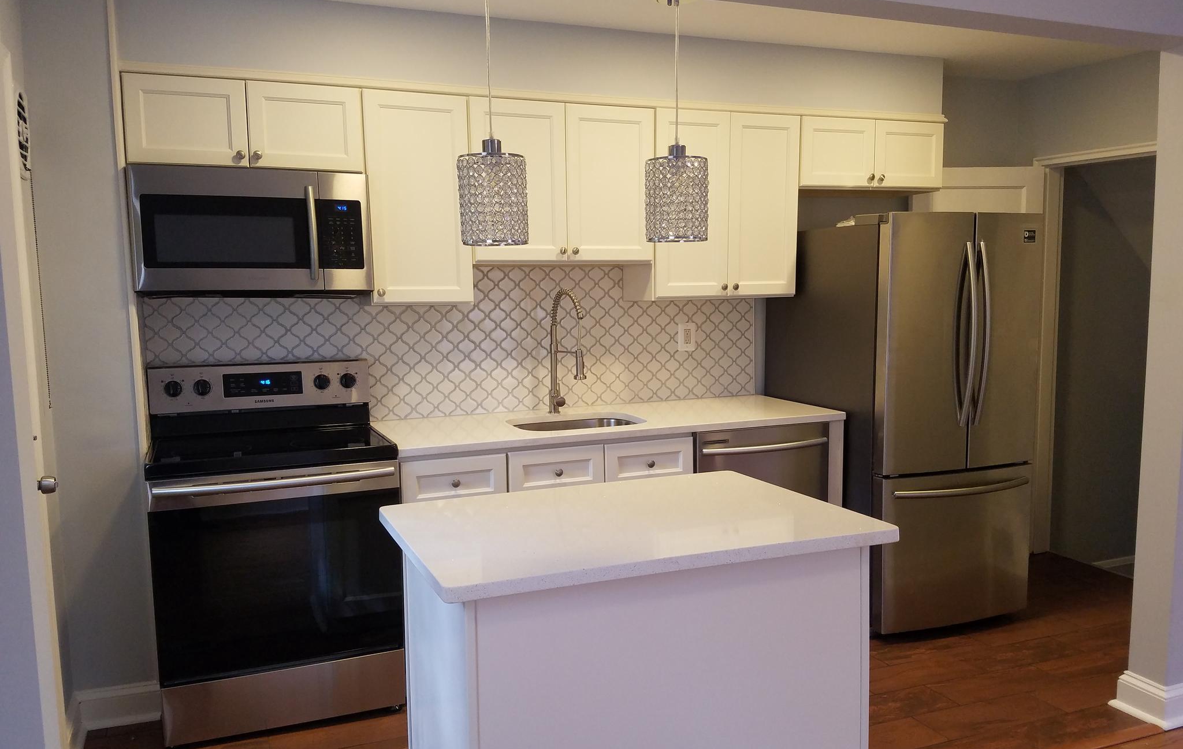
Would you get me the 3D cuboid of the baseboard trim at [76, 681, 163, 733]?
[{"bbox_3d":[-1.592,1.117,3.003,0.255,0.134,0.030,-3,6,-21],"label":"baseboard trim"}]

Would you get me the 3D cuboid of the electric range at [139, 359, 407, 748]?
[{"bbox_3d":[-1.101,0.575,3.132,0.760,1.182,0.680,-3,6,-22],"label":"electric range"}]

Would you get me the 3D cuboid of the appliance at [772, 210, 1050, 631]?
[{"bbox_3d":[1.391,0.171,4.003,0.810,1.745,0.860,-3,6,-22],"label":"appliance"}]

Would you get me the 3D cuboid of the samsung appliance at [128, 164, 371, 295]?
[{"bbox_3d":[-1.197,-0.497,3.172,0.760,0.419,0.406,-3,6,-21],"label":"samsung appliance"}]

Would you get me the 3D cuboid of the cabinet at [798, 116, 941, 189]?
[{"bbox_3d":[1.198,-0.992,4.109,0.775,0.289,0.330,-3,6,-21],"label":"cabinet"}]

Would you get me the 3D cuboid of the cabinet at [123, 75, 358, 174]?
[{"bbox_3d":[-1.220,-0.861,3.171,0.758,0.293,0.330,-3,6,-21],"label":"cabinet"}]

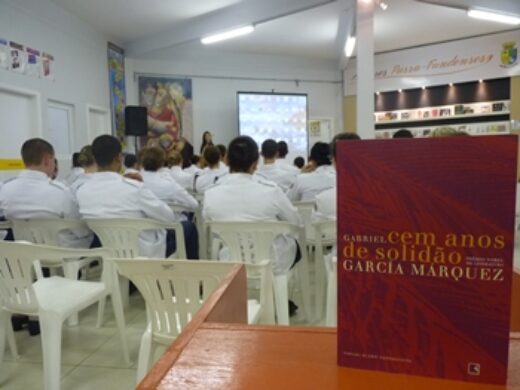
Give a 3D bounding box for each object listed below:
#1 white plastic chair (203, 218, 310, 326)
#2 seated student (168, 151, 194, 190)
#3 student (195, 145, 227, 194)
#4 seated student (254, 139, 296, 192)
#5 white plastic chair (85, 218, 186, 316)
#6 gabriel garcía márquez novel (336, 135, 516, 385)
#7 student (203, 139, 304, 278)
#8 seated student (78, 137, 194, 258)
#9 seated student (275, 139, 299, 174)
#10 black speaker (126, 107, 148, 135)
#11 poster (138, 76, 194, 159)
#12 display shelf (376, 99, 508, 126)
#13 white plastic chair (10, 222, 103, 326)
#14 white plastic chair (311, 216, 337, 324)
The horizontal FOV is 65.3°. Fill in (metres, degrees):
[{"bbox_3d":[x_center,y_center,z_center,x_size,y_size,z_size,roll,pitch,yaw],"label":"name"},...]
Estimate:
[{"bbox_3d":[0.000,0.522,2.480,0.560,0.800,0.550,0,5,9],"label":"white plastic chair"},{"bbox_3d":[-0.920,0.137,4.700,0.480,1.220,0.720,0,5,8],"label":"seated student"},{"bbox_3d":[-0.440,0.149,4.350,0.500,1.250,0.750,0,5,8],"label":"student"},{"bbox_3d":[0.145,0.109,4.400,0.530,1.350,0.760,-1,4,-2],"label":"seated student"},{"bbox_3d":[-0.780,0.545,2.600,0.560,0.800,0.560,-1,4,7],"label":"white plastic chair"},{"bbox_3d":[0.141,0.056,0.360,0.140,0.210,0.024,0,7,16],"label":"gabriel garcía márquez novel"},{"bbox_3d":[0.000,0.275,2.550,0.560,1.280,0.760,0,5,9],"label":"student"},{"bbox_3d":[-0.770,0.290,2.660,0.580,1.280,0.750,-1,4,8],"label":"seated student"},{"bbox_3d":[0.310,0.026,5.450,0.520,1.350,0.750,-1,4,-2],"label":"seated student"},{"bbox_3d":[-2.162,-1.287,7.100,0.370,0.510,0.340,-2,5,-15],"label":"black speaker"},{"bbox_3d":[-2.020,-1.597,8.900,1.140,1.860,0.030,-3,5,-19],"label":"poster"},{"bbox_3d":[3.568,-1.658,8.200,2.600,0.250,0.250,2,5,33],"label":"display shelf"},{"bbox_3d":[-1.170,0.529,2.620,0.560,0.800,0.550,0,5,11],"label":"white plastic chair"},{"bbox_3d":[0.580,0.515,2.450,0.560,0.800,0.550,0,5,8],"label":"white plastic chair"}]

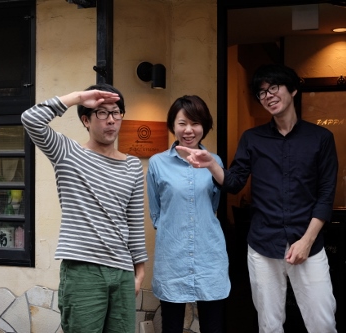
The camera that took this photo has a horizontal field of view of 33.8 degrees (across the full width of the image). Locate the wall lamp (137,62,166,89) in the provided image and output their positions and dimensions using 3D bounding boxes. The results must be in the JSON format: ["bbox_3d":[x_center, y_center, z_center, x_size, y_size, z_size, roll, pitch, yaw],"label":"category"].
[{"bbox_3d":[-0.109,-0.493,3.100,0.115,0.150,0.165,0,0,-25],"label":"wall lamp"}]

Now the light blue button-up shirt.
[{"bbox_3d":[0.074,0.269,2.730,0.390,0.765,0.270,0,0,0],"label":"light blue button-up shirt"}]

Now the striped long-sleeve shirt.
[{"bbox_3d":[-0.396,0.076,2.550,0.540,0.780,0.320,0,0,-14],"label":"striped long-sleeve shirt"}]

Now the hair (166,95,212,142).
[{"bbox_3d":[0.080,-0.232,2.720,0.215,0.225,0.225,0,0,5],"label":"hair"}]

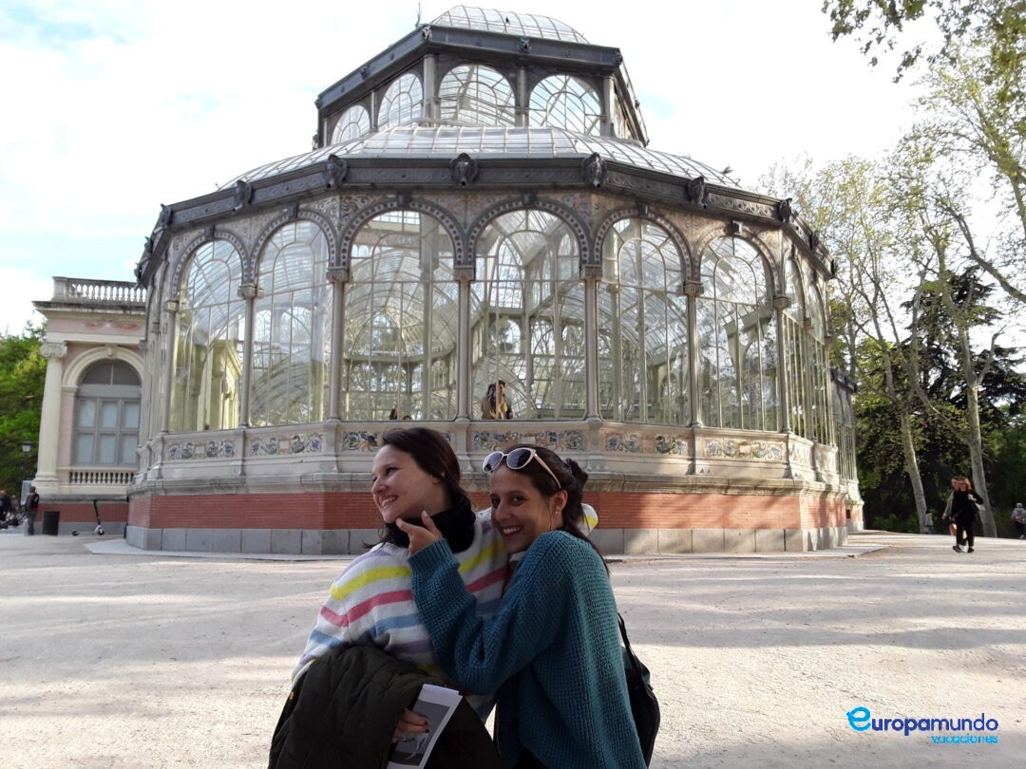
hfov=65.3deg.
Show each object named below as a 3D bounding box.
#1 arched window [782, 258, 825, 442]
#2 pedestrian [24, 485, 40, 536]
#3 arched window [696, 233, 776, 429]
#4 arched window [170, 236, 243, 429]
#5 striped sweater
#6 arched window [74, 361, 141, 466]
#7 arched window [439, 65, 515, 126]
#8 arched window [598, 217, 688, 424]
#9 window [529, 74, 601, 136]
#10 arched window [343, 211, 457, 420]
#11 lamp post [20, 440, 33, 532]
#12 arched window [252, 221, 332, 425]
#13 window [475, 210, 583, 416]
[{"bbox_3d":[7.335,-0.989,20.692,0.250,4.661,2.475,-6,-10,33],"label":"arched window"},{"bbox_3d":[-16.779,4.437,27.948,0.350,1.694,0.500,7,-11,-36],"label":"pedestrian"},{"bbox_3d":[5.035,-1.146,17.842,2.245,4.309,0.300,5,-10,-27],"label":"arched window"},{"bbox_3d":[-7.334,-1.222,19.263,2.475,4.661,0.250,-5,-10,30],"label":"arched window"},{"bbox_3d":[-0.221,0.549,1.869,0.620,0.560,0.360,-3,-9,20],"label":"striped sweater"},{"bbox_3d":[-14.747,1.033,29.114,2.255,3.850,0.250,2,-9,-13],"label":"arched window"},{"bbox_3d":[-1.052,-8.369,23.481,2.310,2.173,0.250,2,-9,-13],"label":"arched window"},{"bbox_3d":[2.929,-1.452,17.663,2.475,4.661,0.250,5,-10,-27],"label":"arched window"},{"bbox_3d":[1.512,-8.030,23.135,2.284,1.962,0.250,2,-9,-14],"label":"window"},{"bbox_3d":[-2.268,-1.419,16.180,2.245,4.309,0.300,0,-9,1],"label":"arched window"},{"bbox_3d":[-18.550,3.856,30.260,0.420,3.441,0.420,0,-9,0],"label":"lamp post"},{"bbox_3d":[-4.671,-1.312,16.857,2.245,4.309,0.300,-5,-11,30],"label":"arched window"},{"bbox_3d":[0.311,-1.427,16.114,2.245,4.309,0.300,0,-9,1],"label":"window"}]

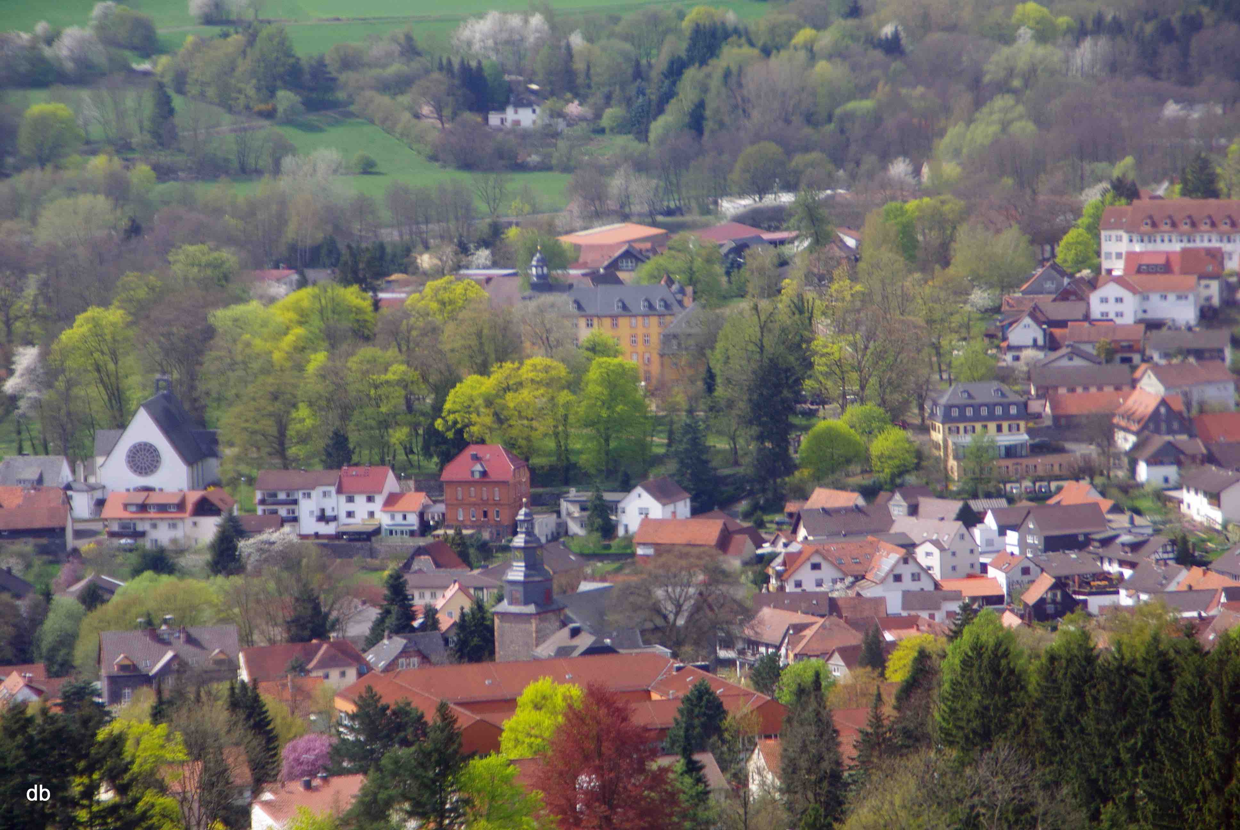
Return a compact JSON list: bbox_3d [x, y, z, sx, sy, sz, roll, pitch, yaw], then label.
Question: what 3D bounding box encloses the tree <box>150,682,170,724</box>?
[{"bbox_3d":[-64.327,40.612,940.000,2.840,6.470,2.840,-1,5,0],"label":"tree"}]

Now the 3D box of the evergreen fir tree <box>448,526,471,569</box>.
[{"bbox_3d":[-27.468,22.729,1152.000,3.980,7.270,3.980,-1,5,0],"label":"evergreen fir tree"}]

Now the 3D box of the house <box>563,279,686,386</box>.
[{"bbox_3d":[1.068,-15.336,1348.000,24.000,20.500,12.000,-1,5,0],"label":"house"}]

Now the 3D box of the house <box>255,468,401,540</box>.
[{"bbox_3d":[-51.169,15.268,1178.000,22.200,11.600,10.800,0,5,15],"label":"house"}]

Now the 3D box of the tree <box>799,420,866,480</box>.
[{"bbox_3d":[39.210,6.610,1240.000,12.510,11.500,12.510,-1,6,2],"label":"tree"}]

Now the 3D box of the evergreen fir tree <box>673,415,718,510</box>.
[{"bbox_3d":[13.340,8.780,1195.000,7.920,18.360,7.920,-1,6,1],"label":"evergreen fir tree"}]

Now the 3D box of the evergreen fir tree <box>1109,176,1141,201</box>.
[{"bbox_3d":[105.190,-44.960,1400.000,6.660,9.460,6.460,-2,7,0],"label":"evergreen fir tree"}]

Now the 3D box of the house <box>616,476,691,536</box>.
[{"bbox_3d":[5.840,16.180,1177.260,8.700,9.200,12.500,1,7,22],"label":"house"}]

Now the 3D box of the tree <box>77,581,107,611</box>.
[{"bbox_3d":[-81.980,28.890,1045.000,4.820,6.160,4.670,-2,7,0],"label":"tree"}]

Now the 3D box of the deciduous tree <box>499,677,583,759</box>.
[{"bbox_3d":[-10.350,42.890,915.000,12.130,13.940,11.280,-2,7,0],"label":"deciduous tree"}]

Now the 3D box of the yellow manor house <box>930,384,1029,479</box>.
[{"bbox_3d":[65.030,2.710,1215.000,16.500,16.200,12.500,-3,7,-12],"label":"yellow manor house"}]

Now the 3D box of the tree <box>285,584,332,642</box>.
[{"bbox_3d":[-47.860,30.930,1035.000,7.010,9.750,7.010,-2,6,-3],"label":"tree"}]

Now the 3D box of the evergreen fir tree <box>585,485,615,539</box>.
[{"bbox_3d":[-3.461,16.794,1172.000,5.400,9.240,5.400,-1,5,0],"label":"evergreen fir tree"}]

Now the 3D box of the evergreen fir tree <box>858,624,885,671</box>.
[{"bbox_3d":[37.230,35.360,992.000,4.140,8.890,4.020,-2,7,0],"label":"evergreen fir tree"}]

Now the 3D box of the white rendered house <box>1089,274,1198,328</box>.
[{"bbox_3d":[102.490,-21.970,1315.000,20.500,9.500,13.000,0,8,16],"label":"white rendered house"}]

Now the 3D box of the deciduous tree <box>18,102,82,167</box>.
[{"bbox_3d":[-150.917,-74.212,1780.000,16.930,17.100,16.930,-1,5,0],"label":"deciduous tree"}]

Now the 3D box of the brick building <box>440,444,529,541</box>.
[{"bbox_3d":[-23.660,13.110,1170.030,12.400,15.800,12.300,0,6,16],"label":"brick building"}]

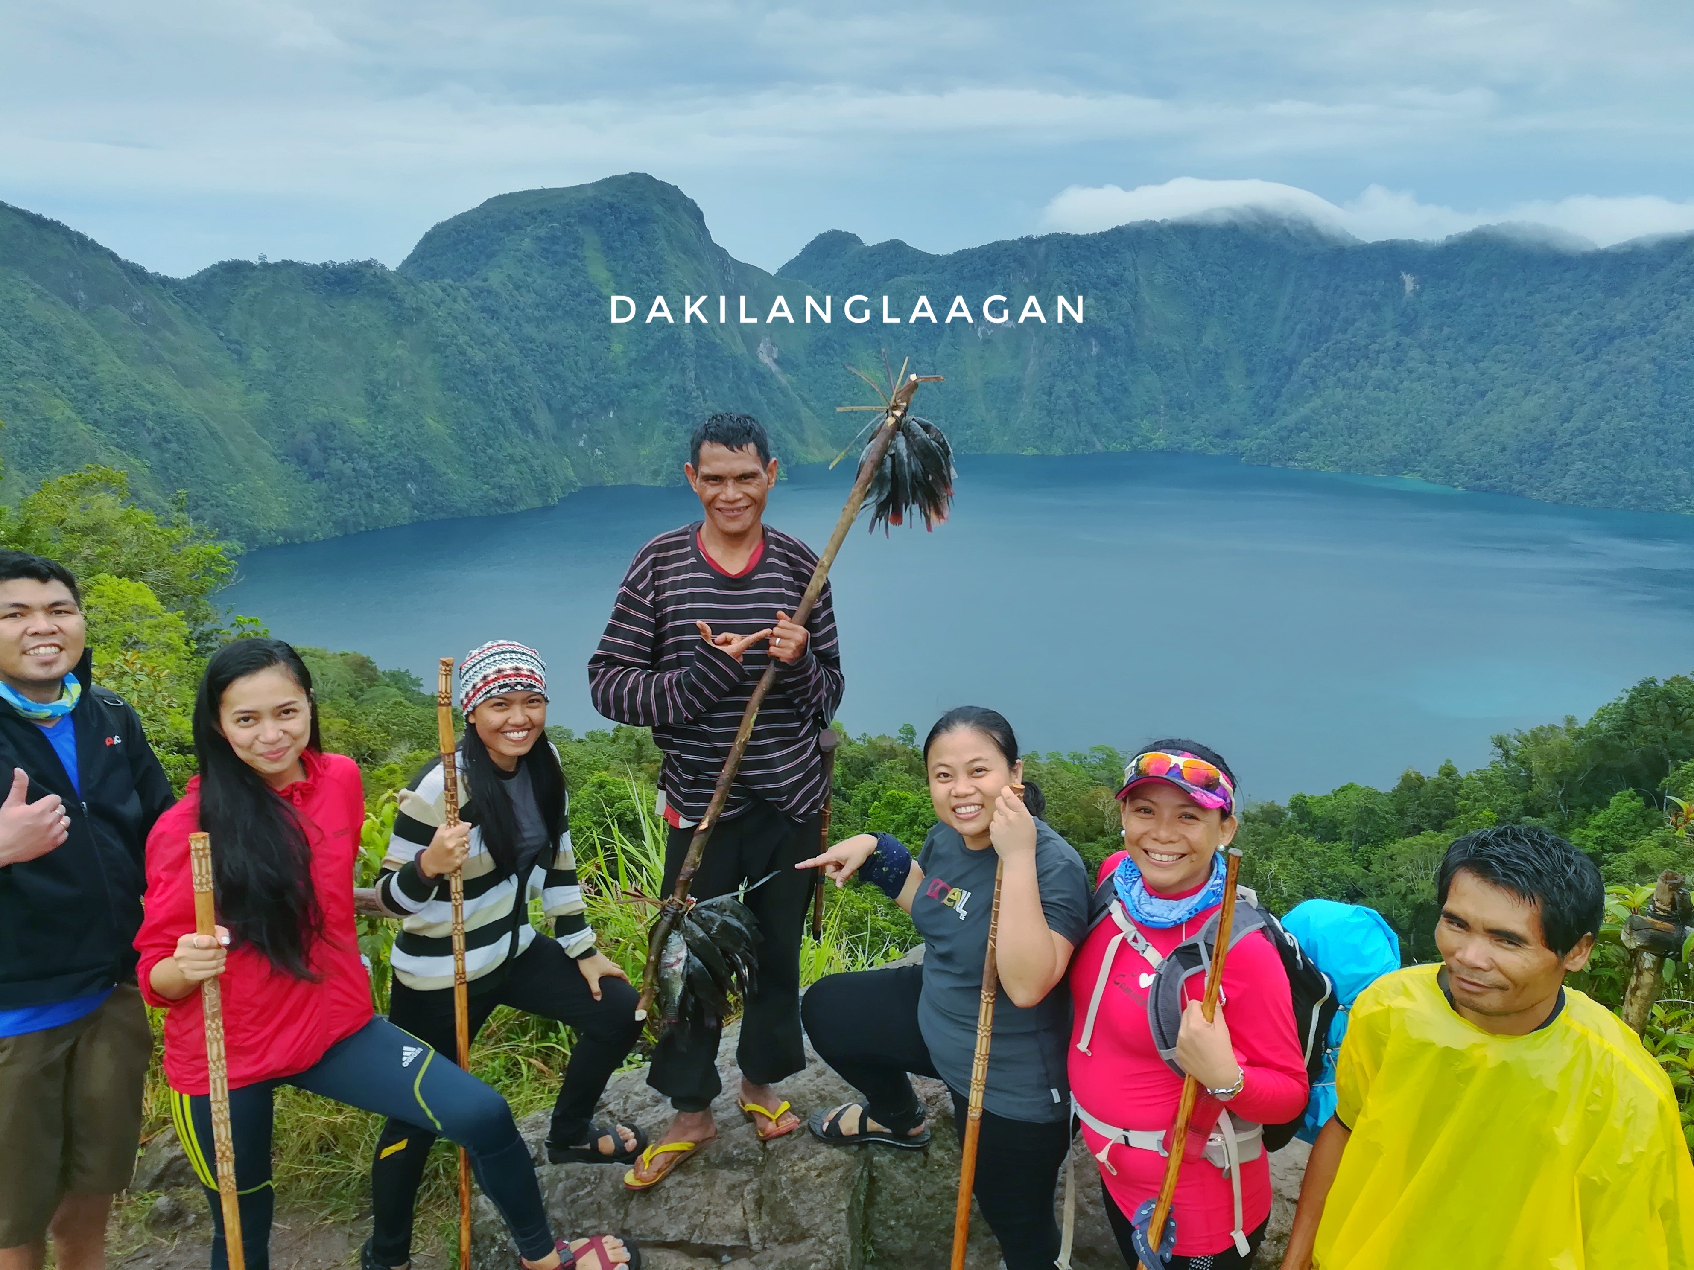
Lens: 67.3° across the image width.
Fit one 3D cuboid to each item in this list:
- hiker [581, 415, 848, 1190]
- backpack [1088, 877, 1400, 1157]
[{"bbox_3d":[-0.250,0.361,2.584,0.520,1.630,0.420,-1,14,-4],"label":"hiker"},{"bbox_3d":[0.644,0.600,2.098,0.460,0.530,0.370,-12,19,-40],"label":"backpack"}]

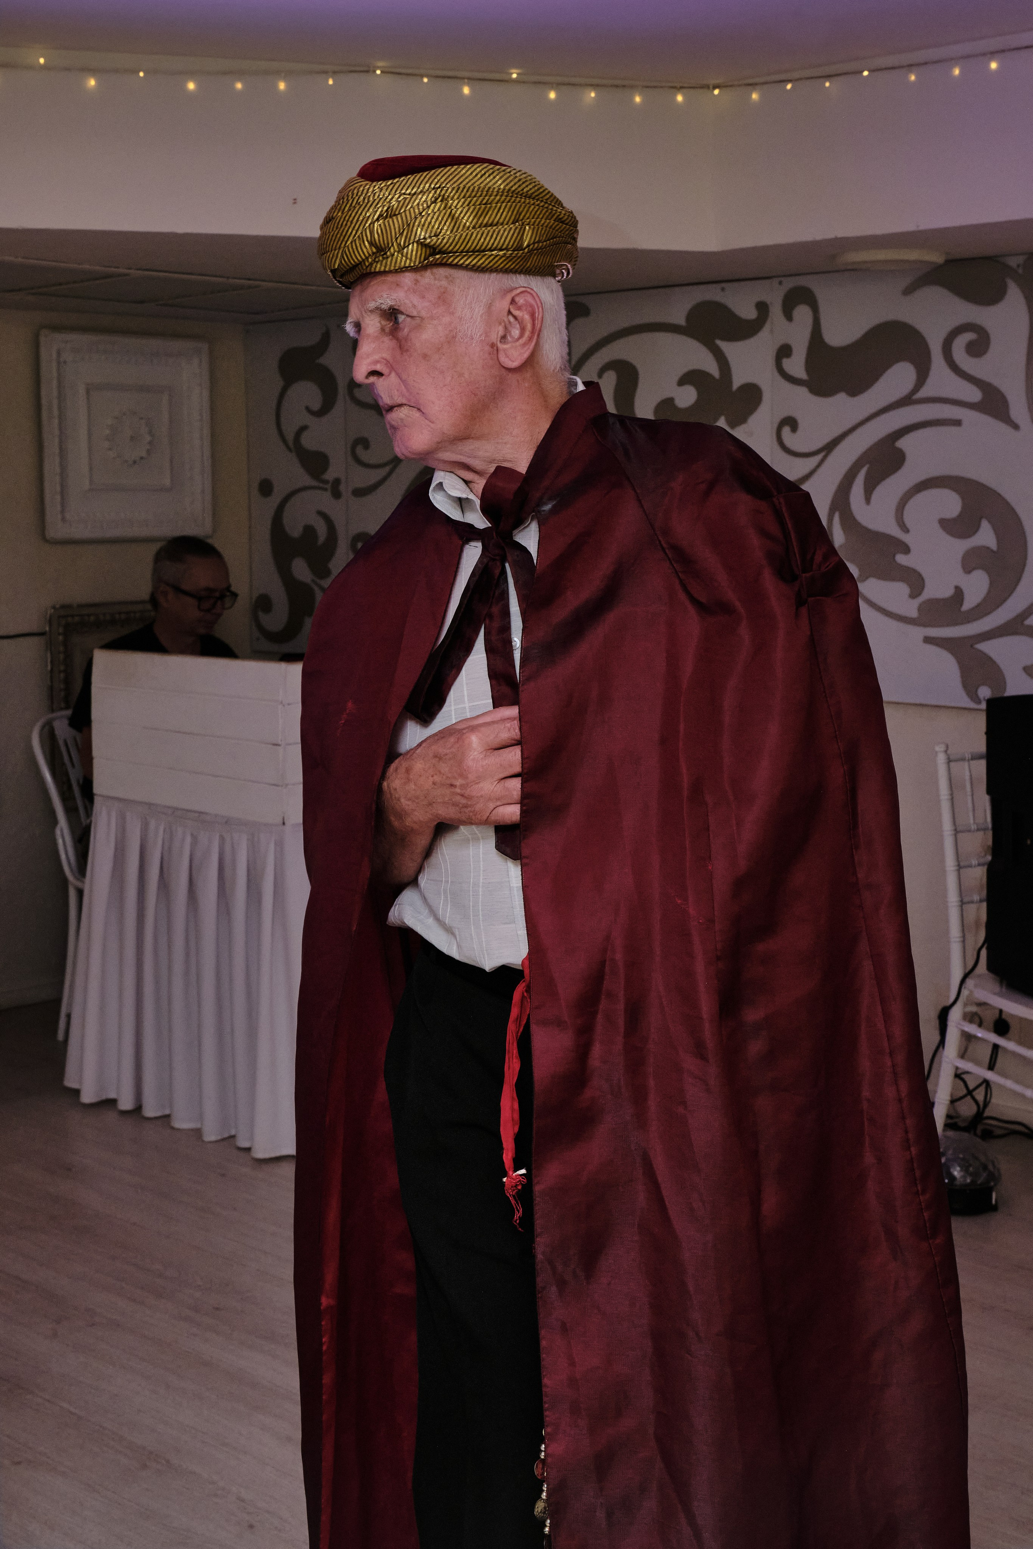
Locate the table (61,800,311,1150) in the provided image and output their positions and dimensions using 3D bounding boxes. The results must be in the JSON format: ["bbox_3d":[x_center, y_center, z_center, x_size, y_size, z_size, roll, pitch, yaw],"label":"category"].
[{"bbox_3d":[-0.444,0.380,4.400,0.764,0.730,1.100,6,10,39],"label":"table"}]

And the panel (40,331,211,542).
[{"bbox_3d":[-1.145,-0.995,5.240,0.040,0.595,0.595,6,10,41],"label":"panel"}]

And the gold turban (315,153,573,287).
[{"bbox_3d":[-0.061,-0.497,1.580,0.235,0.118,0.215,0,8,0],"label":"gold turban"}]

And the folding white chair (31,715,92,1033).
[{"bbox_3d":[-0.955,0.286,4.714,0.500,0.840,0.450,6,10,39],"label":"folding white chair"}]

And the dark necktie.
[{"bbox_3d":[-0.039,-0.094,1.480,0.110,0.335,0.075,3,9,25],"label":"dark necktie"}]

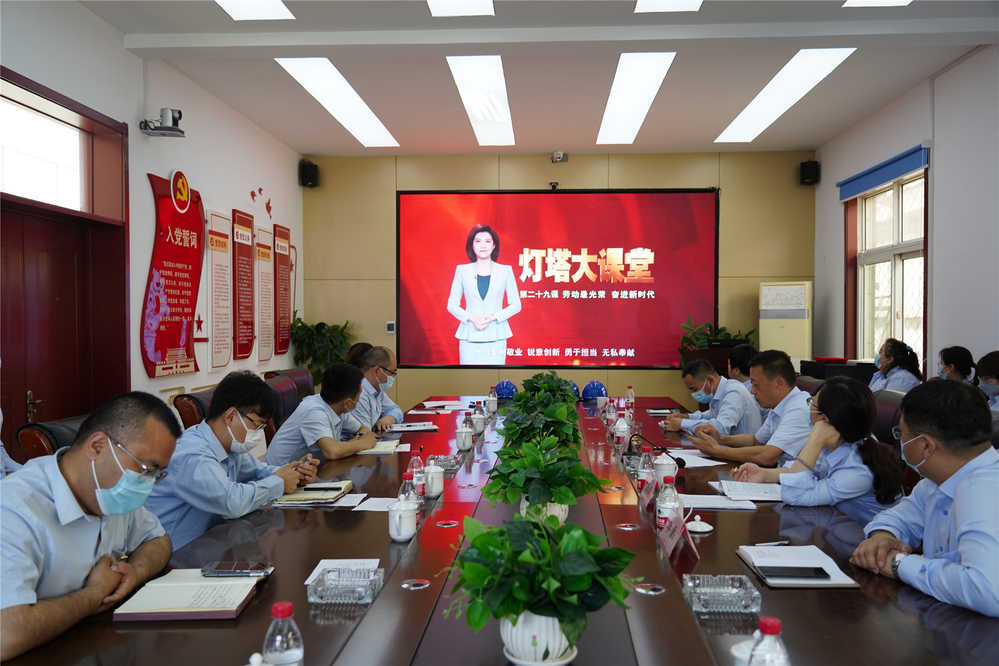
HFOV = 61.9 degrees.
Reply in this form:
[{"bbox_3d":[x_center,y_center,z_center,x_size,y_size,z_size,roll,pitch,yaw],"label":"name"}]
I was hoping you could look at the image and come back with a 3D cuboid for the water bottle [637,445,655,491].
[{"bbox_3d":[0.517,0.493,2.913,0.063,0.177,0.063,0,1,4],"label":"water bottle"}]

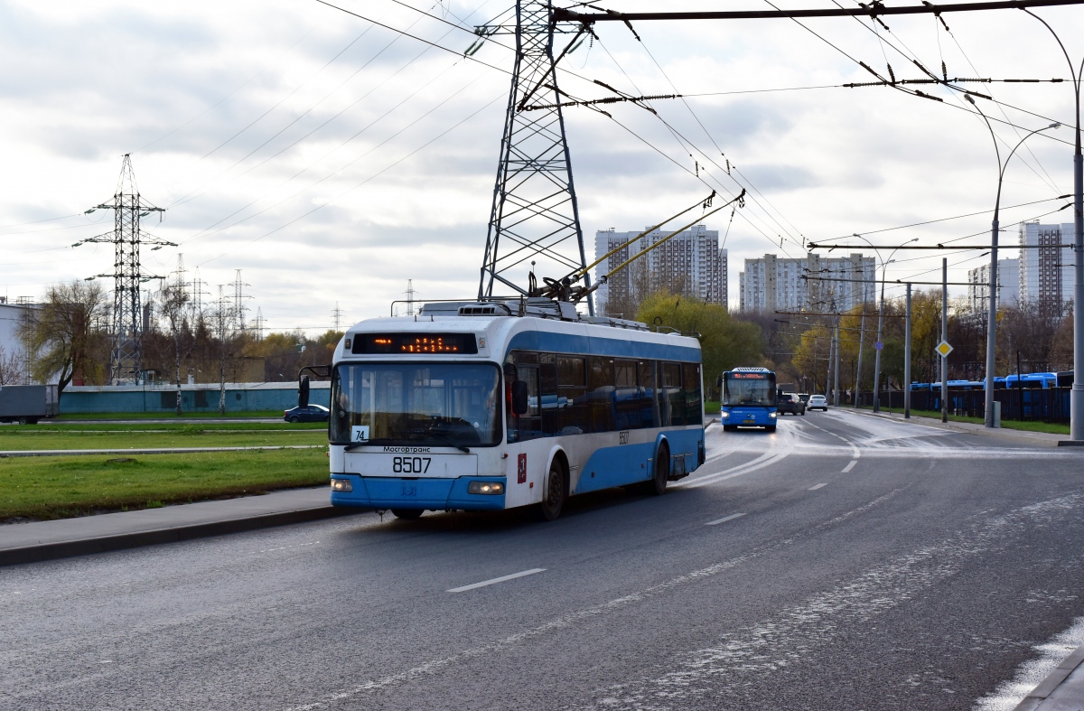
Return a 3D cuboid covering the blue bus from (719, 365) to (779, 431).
[{"bbox_3d":[10.179,2.089,79.272,2.500,2.980,12.200,0,-1,8],"label":"blue bus"}]

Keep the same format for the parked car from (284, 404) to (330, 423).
[{"bbox_3d":[-17.470,4.420,125.200,4.600,1.460,1.780,0,-1,-10],"label":"parked car"}]

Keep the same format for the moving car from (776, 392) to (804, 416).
[{"bbox_3d":[18.750,3.714,124.619,1.820,1.720,4.640,0,-1,22],"label":"moving car"}]

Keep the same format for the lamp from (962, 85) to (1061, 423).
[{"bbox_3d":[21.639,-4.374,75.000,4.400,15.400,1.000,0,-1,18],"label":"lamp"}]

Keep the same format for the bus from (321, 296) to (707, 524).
[{"bbox_3d":[0.156,0.783,27.009,2.520,3.300,11.750,0,-1,19],"label":"bus"}]

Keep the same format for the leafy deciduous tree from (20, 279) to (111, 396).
[{"bbox_3d":[-46.463,-0.877,158.000,8.400,12.900,8.200,0,-1,0],"label":"leafy deciduous tree"}]

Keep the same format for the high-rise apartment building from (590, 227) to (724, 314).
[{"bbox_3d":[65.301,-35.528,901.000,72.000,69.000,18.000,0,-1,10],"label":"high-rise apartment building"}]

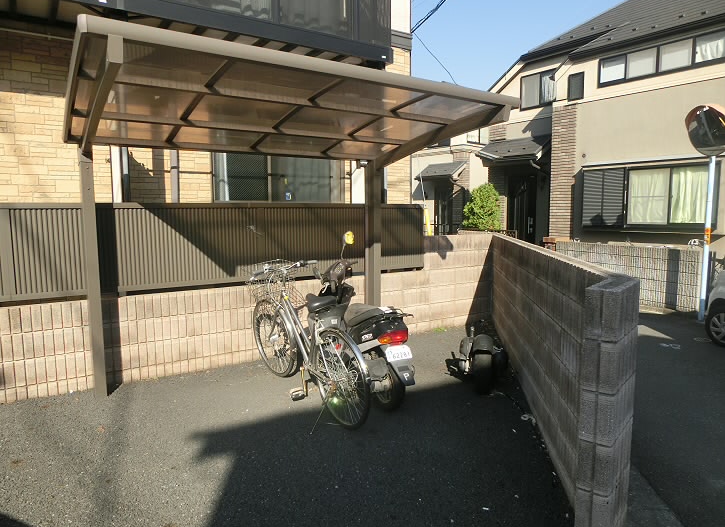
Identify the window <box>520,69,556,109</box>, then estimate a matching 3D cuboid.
[{"bbox_3d":[4.567,-4.467,12.896,0.100,0.815,1.243,-4,7,-32],"label":"window"}]

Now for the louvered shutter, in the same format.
[{"bbox_3d":[5.020,-1.362,10.488,0.120,1.196,0.921,-4,7,-32],"label":"louvered shutter"}]

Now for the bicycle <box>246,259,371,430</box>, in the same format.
[{"bbox_3d":[-0.437,0.496,3.688,0.580,1.040,1.820,-8,9,-30],"label":"bicycle"}]

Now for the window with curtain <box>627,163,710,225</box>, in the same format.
[{"bbox_3d":[5.743,-1.261,9.452,0.100,1.170,1.618,-4,7,-32],"label":"window with curtain"}]

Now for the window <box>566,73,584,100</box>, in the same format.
[{"bbox_3d":[4.640,-3.822,10.892,0.100,0.562,0.383,-4,7,-32],"label":"window"}]

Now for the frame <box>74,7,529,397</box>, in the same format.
[{"bbox_3d":[-0.507,-0.104,3.739,2.835,2.220,1.860,-4,7,-33],"label":"frame"}]

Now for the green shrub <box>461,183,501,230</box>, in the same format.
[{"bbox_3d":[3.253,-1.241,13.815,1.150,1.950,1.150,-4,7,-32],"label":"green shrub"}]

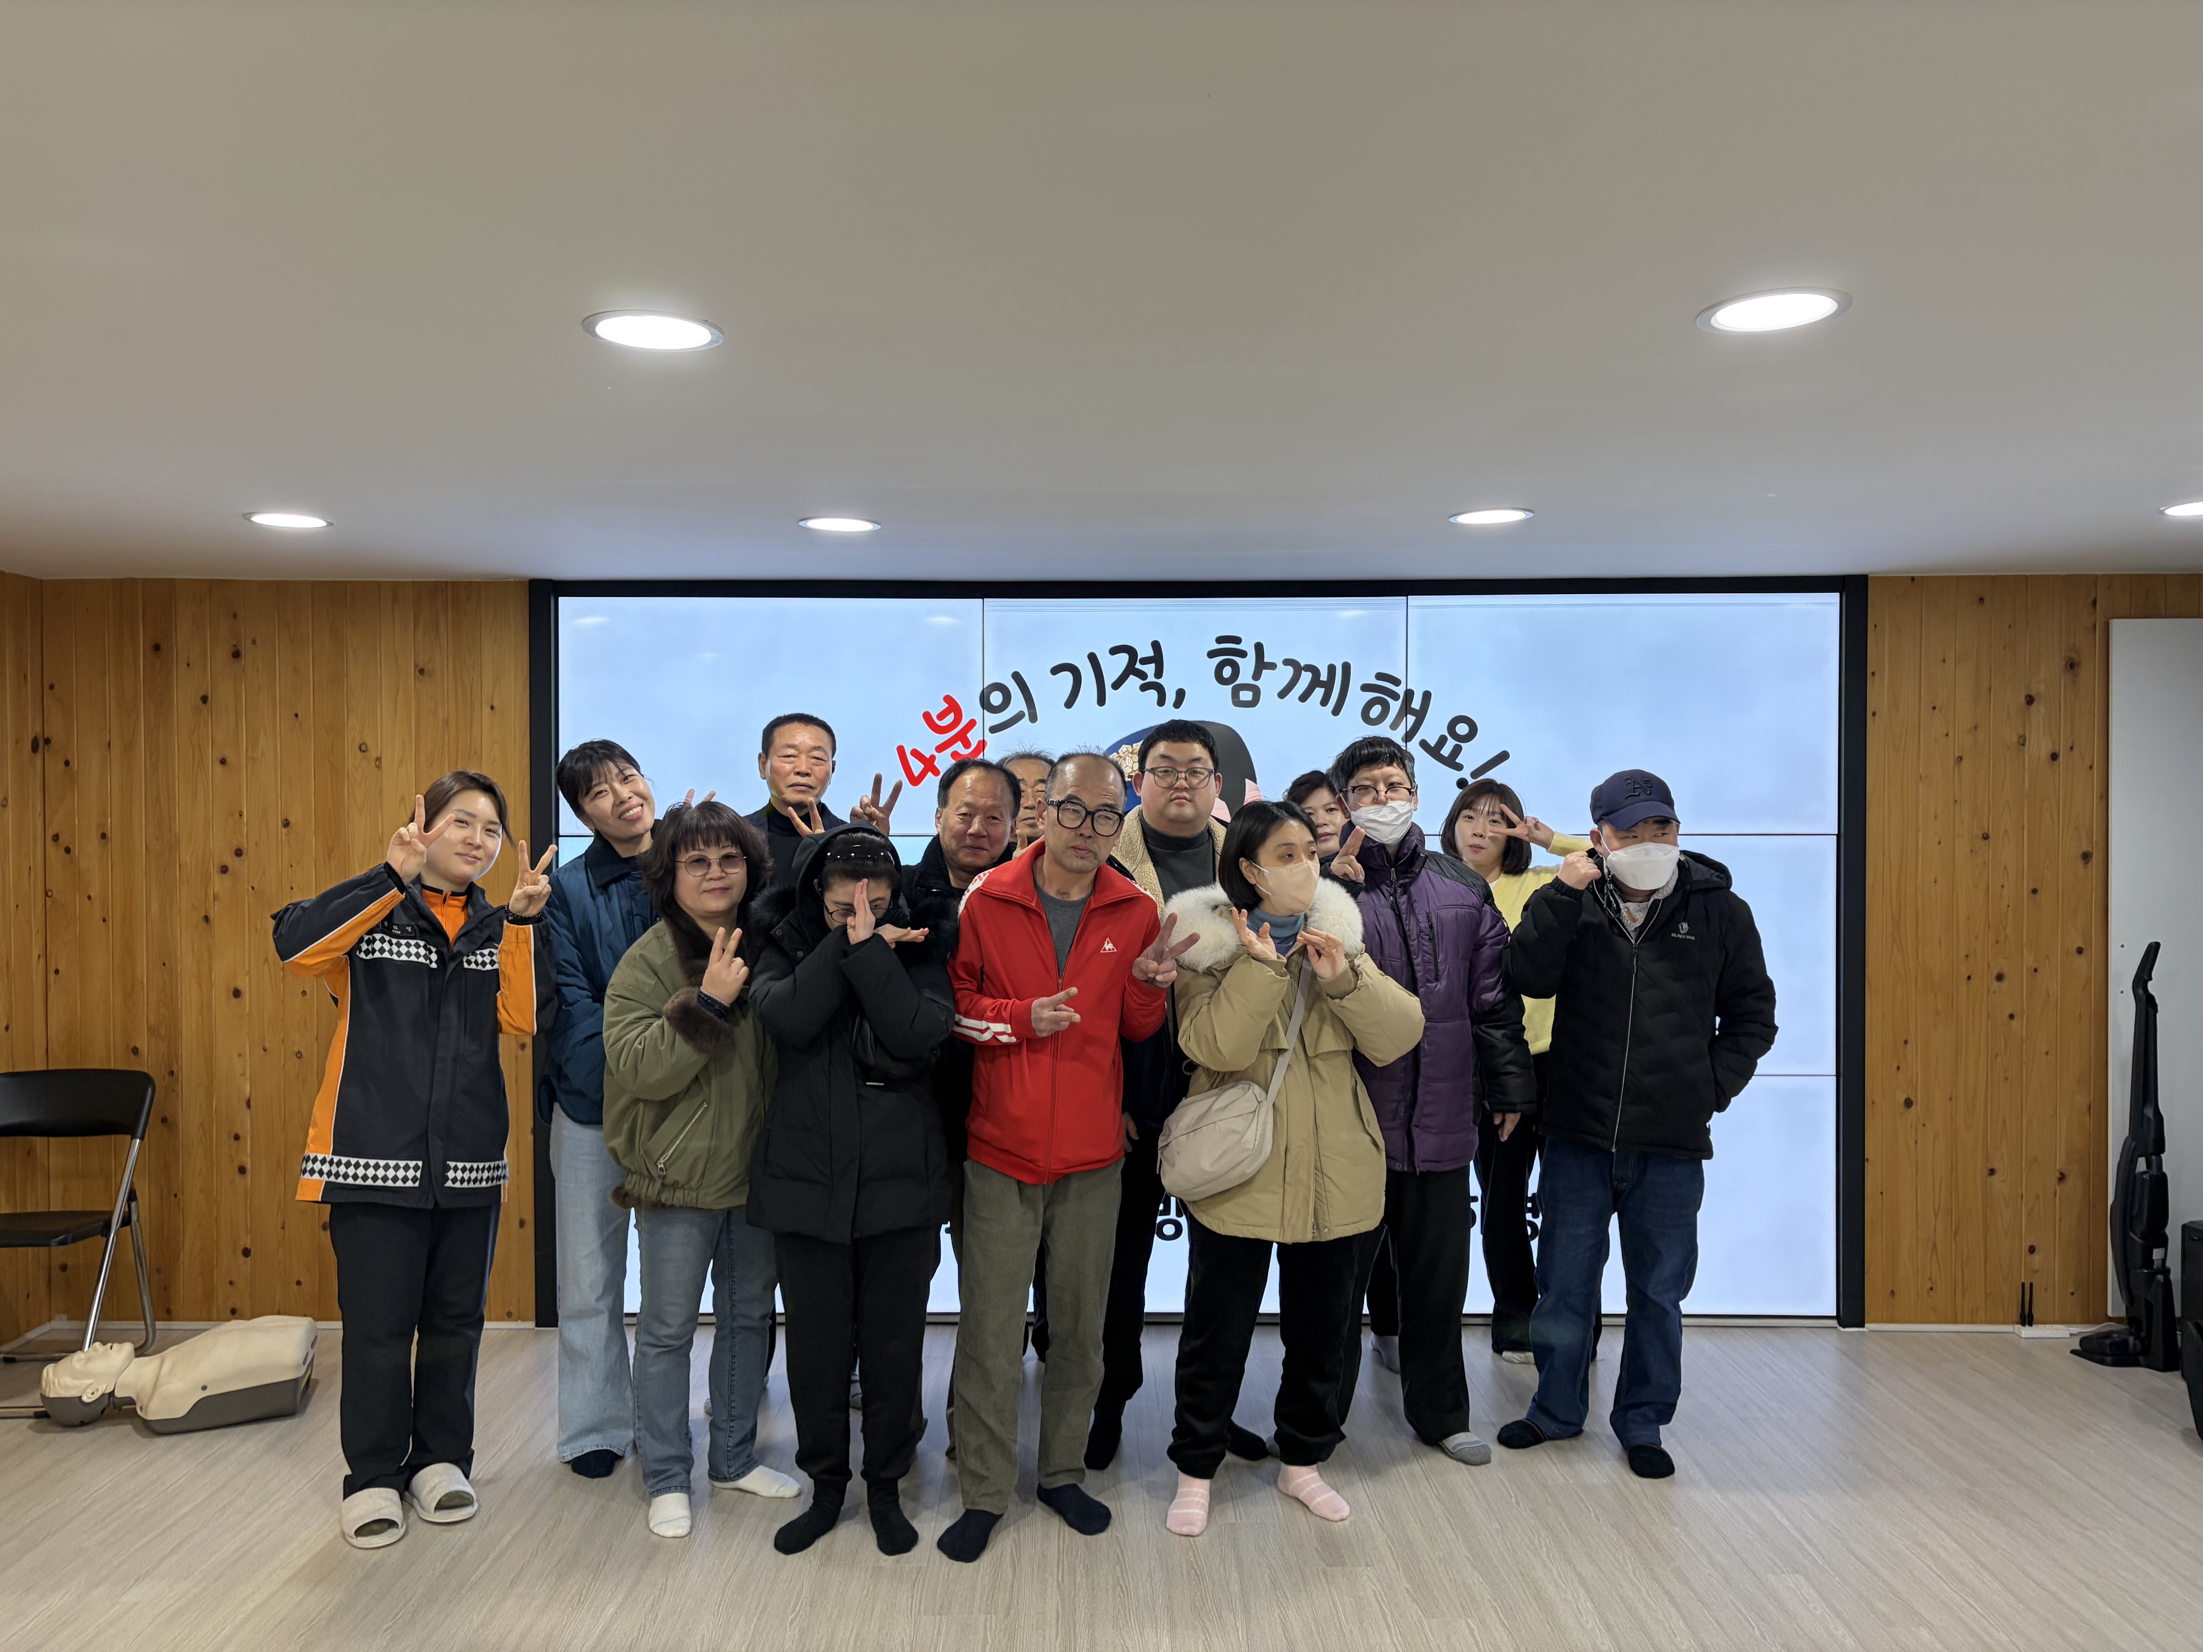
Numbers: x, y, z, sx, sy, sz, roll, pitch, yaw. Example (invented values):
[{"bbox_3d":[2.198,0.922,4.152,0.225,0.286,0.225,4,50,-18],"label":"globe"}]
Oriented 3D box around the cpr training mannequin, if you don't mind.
[{"bbox_3d":[-2.277,1.344,4.106,0.600,0.197,0.365,-1,1,-24],"label":"cpr training mannequin"}]

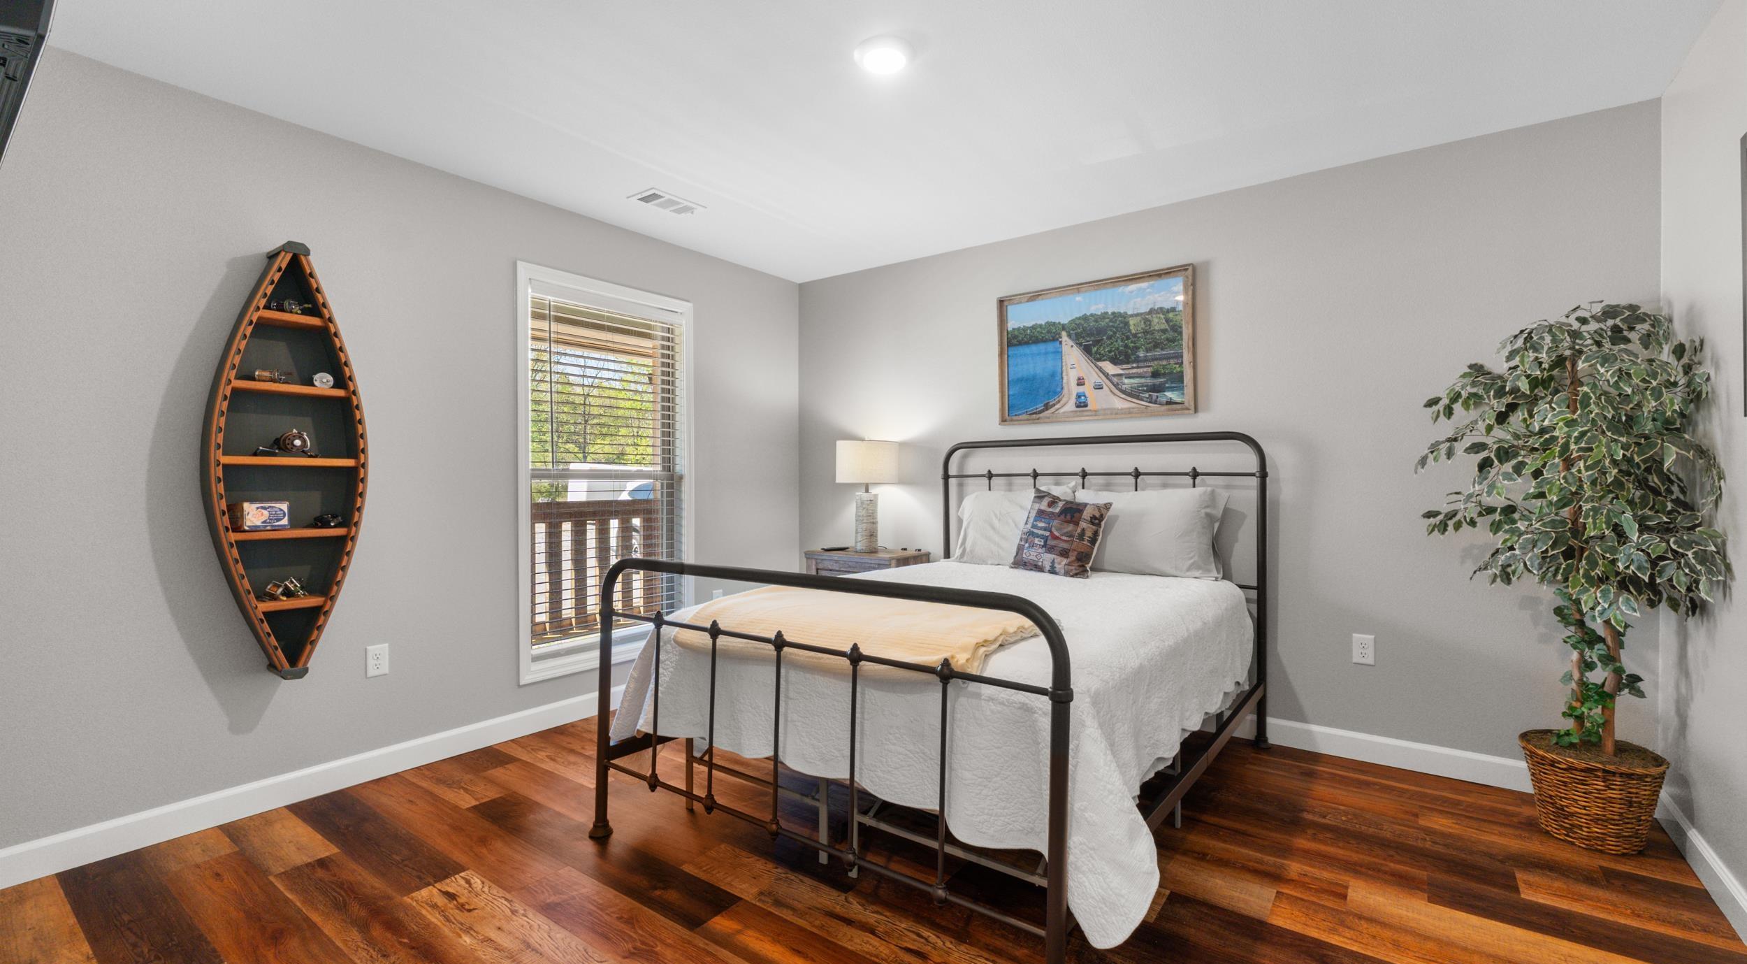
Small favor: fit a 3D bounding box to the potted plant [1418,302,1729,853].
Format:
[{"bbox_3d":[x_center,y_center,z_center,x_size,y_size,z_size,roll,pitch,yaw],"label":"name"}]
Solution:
[{"bbox_3d":[2.170,0.281,2.354,0.680,1.712,0.740,0,0,36],"label":"potted plant"}]

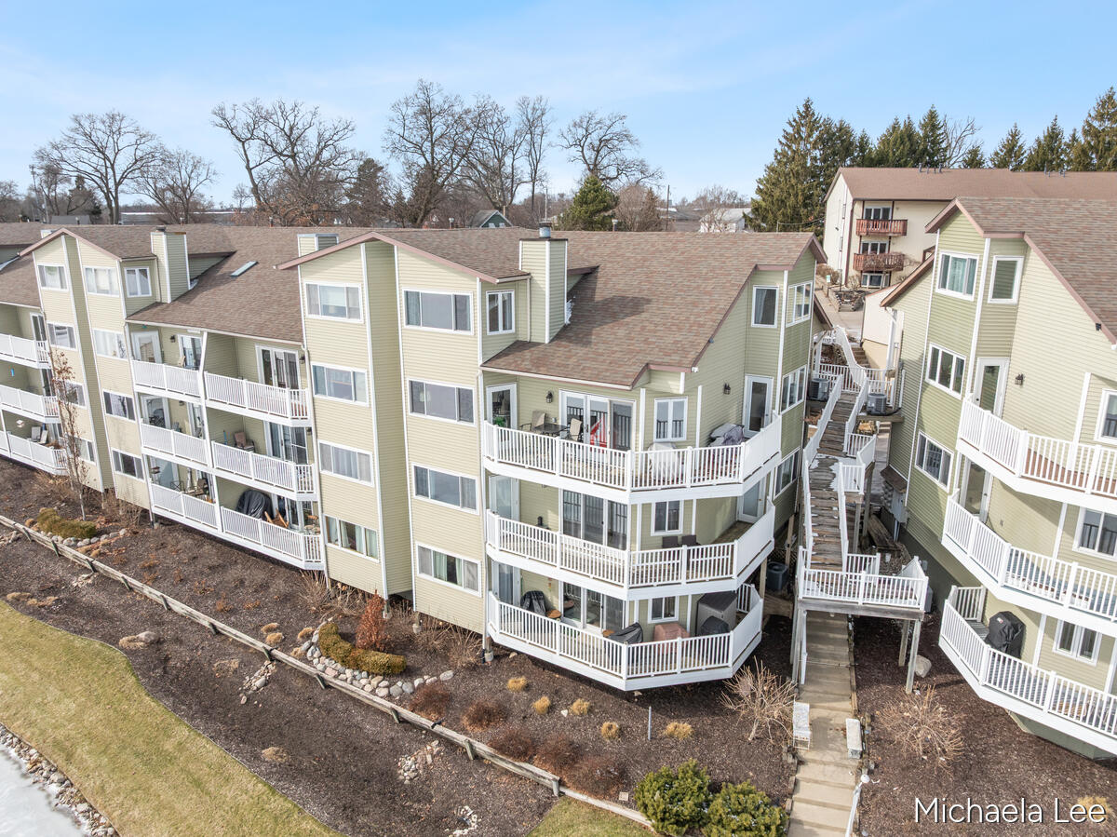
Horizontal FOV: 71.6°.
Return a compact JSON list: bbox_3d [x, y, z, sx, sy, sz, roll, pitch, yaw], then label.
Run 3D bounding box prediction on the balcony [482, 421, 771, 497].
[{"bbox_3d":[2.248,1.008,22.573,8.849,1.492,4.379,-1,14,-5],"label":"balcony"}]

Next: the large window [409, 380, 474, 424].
[{"bbox_3d":[-3.604,-0.506,23.864,2.698,1.172,0.150,10,18,33],"label":"large window"}]

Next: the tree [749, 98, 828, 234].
[{"bbox_3d":[22.135,-22.204,74.852,9.000,16.506,9.000,0,14,0],"label":"tree"}]

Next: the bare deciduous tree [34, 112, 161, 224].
[{"bbox_3d":[-52.594,-26.571,90.548,12.469,17.317,11.846,-8,17,-28],"label":"bare deciduous tree"}]

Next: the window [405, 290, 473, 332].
[{"bbox_3d":[-3.614,-3.222,23.144,2.698,1.172,0.150,10,18,33],"label":"window"}]

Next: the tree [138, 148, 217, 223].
[{"bbox_3d":[-61.524,-35.517,127.168,12.400,17.000,12.000,0,15,0],"label":"tree"}]

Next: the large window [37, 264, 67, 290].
[{"bbox_3d":[-23.602,-6.587,36.133,2.689,1.215,0.150,10,18,33],"label":"large window"}]

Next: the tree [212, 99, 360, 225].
[{"bbox_3d":[-28.022,-24.461,81.999,14.320,17.450,12.172,-5,16,-17],"label":"tree"}]

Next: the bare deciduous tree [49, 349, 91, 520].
[{"bbox_3d":[-22.866,0.840,36.252,1.350,8.282,1.350,0,15,0],"label":"bare deciduous tree"}]

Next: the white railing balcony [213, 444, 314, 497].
[{"bbox_3d":[-11.285,1.817,30.949,6.175,1.472,2.110,9,17,33],"label":"white railing balcony"}]

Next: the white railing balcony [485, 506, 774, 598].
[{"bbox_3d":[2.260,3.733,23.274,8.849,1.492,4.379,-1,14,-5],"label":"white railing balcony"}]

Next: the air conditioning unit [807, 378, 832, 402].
[{"bbox_3d":[10.855,-1.196,32.066,0.720,0.800,0.720,9,17,33],"label":"air conditioning unit"}]

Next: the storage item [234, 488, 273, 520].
[{"bbox_3d":[-12.551,3.764,32.049,1.250,1.720,0.900,10,18,33],"label":"storage item"}]

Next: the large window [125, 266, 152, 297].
[{"bbox_3d":[-18.048,-5.842,33.251,0.970,1.215,0.150,-9,17,-30],"label":"large window"}]

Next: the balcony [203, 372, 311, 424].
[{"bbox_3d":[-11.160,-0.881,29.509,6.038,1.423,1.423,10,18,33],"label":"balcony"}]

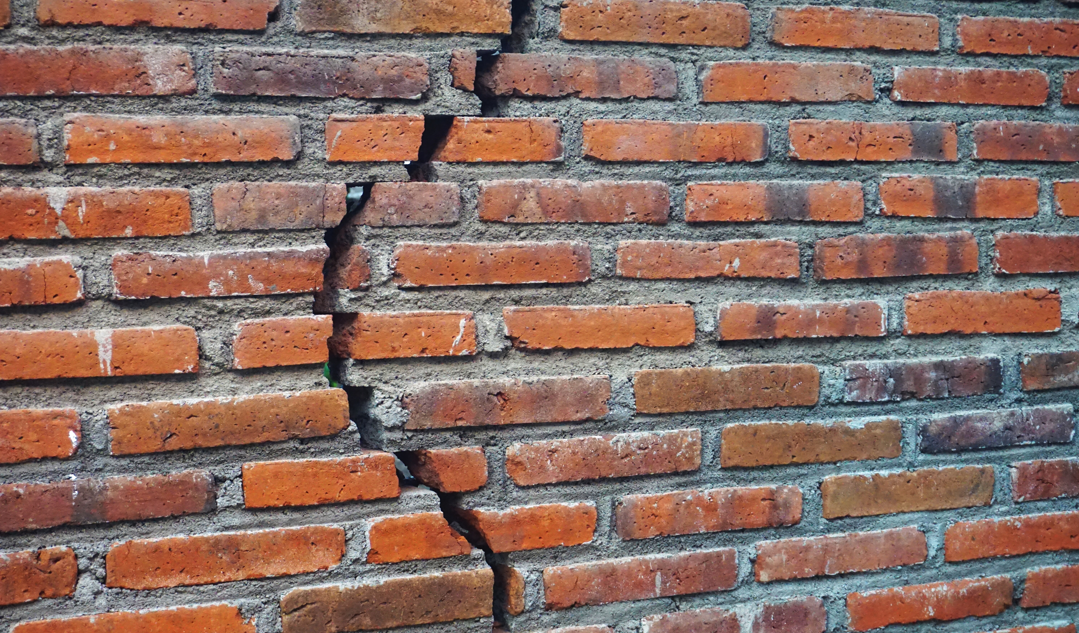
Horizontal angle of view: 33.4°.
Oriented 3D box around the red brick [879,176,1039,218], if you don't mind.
[{"bbox_3d":[0.487,-0.143,2.219,0.234,0.048,0.110,-1,-1,-24],"label":"red brick"}]

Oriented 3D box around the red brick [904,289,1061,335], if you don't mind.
[{"bbox_3d":[0.476,-0.002,2.050,0.213,0.048,0.100,-1,-2,-24],"label":"red brick"}]

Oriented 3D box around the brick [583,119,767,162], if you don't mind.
[{"bbox_3d":[0.122,-0.178,1.900,0.214,0.040,0.100,-2,-2,-24],"label":"brick"}]

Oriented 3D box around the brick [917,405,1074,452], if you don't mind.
[{"bbox_3d":[0.536,0.139,2.235,0.232,0.043,0.110,-2,0,-24],"label":"brick"}]

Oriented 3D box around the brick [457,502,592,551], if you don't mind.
[{"bbox_3d":[-0.027,0.211,1.815,0.138,0.040,0.100,-2,-2,-24],"label":"brick"}]

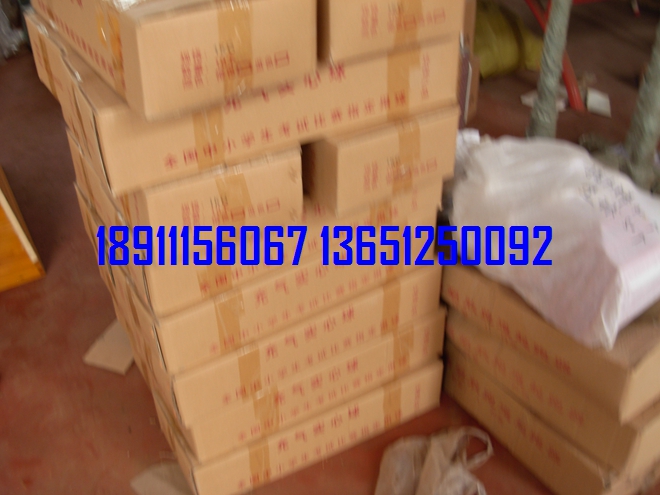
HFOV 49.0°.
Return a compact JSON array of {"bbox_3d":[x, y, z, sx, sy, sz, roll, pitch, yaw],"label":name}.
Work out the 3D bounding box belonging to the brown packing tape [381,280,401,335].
[{"bbox_3d":[0.145,0.145,1.703,0.051,0.148,0.010,-21,41,-25],"label":"brown packing tape"}]

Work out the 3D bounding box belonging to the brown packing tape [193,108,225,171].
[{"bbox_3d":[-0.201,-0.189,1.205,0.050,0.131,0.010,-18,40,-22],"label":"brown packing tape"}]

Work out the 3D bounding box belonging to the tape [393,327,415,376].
[{"bbox_3d":[0.181,0.261,1.796,0.052,0.148,0.010,-20,40,-24],"label":"tape"}]

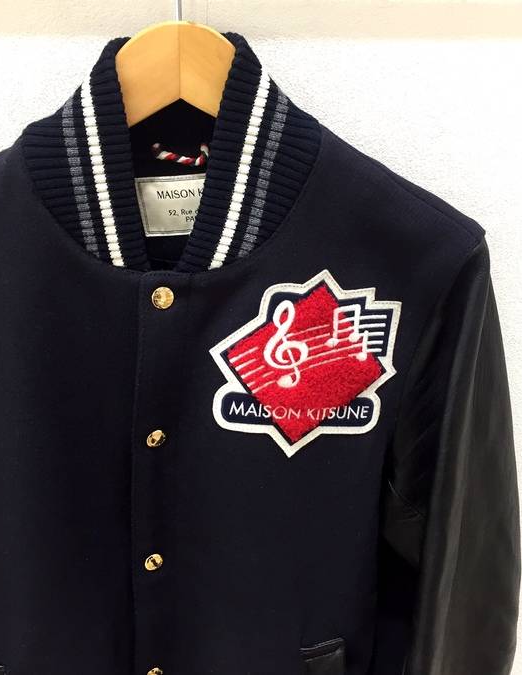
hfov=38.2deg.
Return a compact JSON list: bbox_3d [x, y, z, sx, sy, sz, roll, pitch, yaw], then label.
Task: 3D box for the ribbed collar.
[{"bbox_3d":[-0.061,-0.128,0.512,0.207,0.148,0.125,1,18,0],"label":"ribbed collar"}]

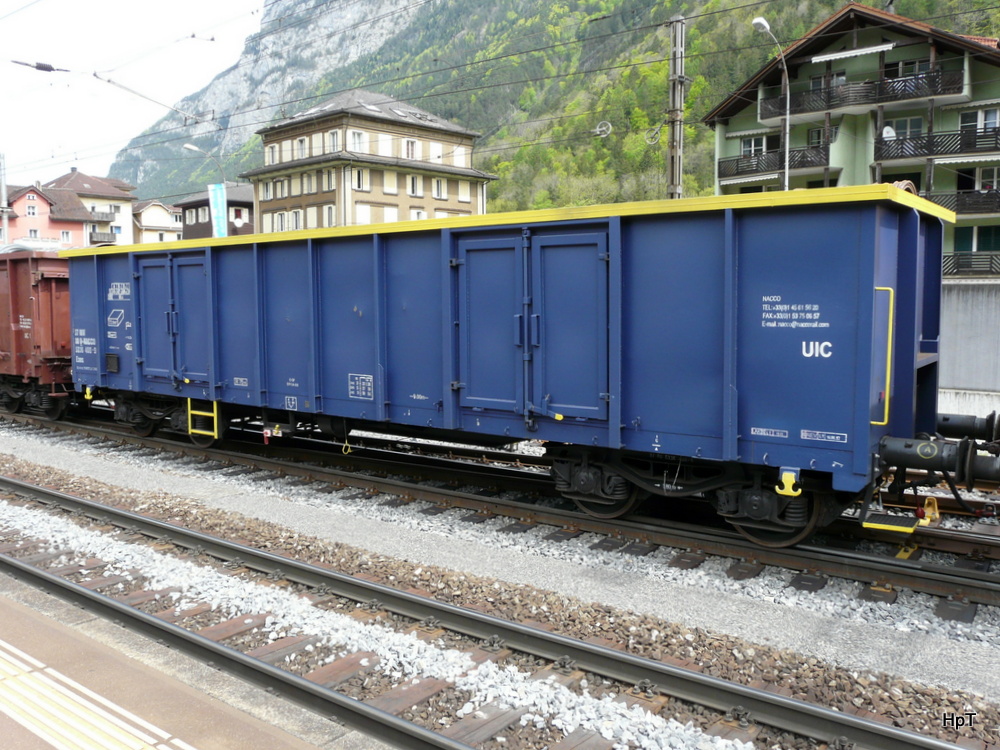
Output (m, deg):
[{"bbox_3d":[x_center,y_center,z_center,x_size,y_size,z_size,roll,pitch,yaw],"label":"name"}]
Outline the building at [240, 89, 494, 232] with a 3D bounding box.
[{"bbox_3d":[-12.232,-17.007,78.786,15.200,21.270,18.200,5,7,42],"label":"building"}]

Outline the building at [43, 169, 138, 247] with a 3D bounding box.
[{"bbox_3d":[-61.216,-20.550,119.075,13.000,18.630,11.500,5,7,42],"label":"building"}]

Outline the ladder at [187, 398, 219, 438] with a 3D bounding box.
[{"bbox_3d":[-4.278,0.621,11.665,0.710,0.550,0.060,4,7,36],"label":"ladder"}]

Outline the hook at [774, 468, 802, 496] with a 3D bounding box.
[{"bbox_3d":[2.412,0.903,6.760,0.215,0.215,0.060,4,7,36],"label":"hook"}]

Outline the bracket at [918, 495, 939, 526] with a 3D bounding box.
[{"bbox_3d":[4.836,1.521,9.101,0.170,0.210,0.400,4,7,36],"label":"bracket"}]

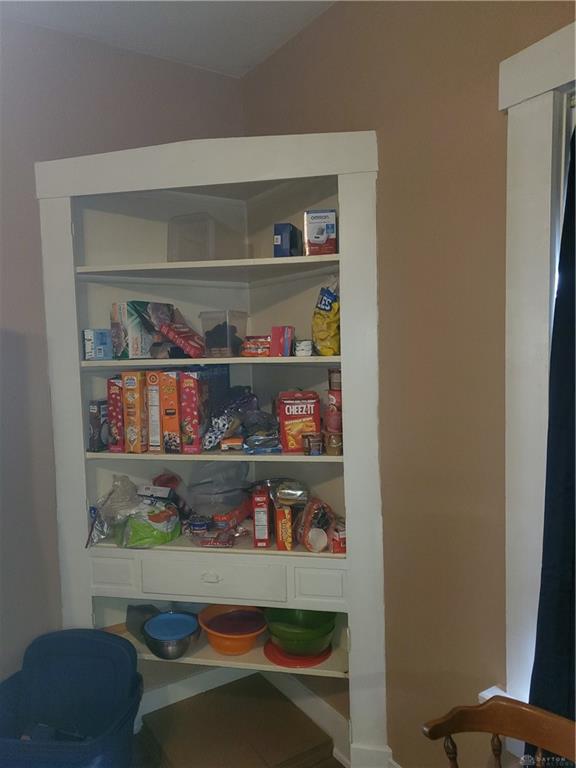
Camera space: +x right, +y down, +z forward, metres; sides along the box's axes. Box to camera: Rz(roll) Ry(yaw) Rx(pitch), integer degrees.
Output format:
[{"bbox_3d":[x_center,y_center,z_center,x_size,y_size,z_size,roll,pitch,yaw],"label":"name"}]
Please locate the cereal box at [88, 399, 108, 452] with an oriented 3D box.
[{"bbox_3d":[-0.743,0.166,2.353,0.048,0.205,0.130,0,5,24],"label":"cereal box"}]

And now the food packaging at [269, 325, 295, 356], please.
[{"bbox_3d":[-0.015,-0.165,2.240,0.058,0.110,0.071,-5,5,-39],"label":"food packaging"}]

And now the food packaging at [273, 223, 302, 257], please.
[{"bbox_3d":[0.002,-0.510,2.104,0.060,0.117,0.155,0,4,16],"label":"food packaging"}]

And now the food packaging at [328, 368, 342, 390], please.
[{"bbox_3d":[0.189,-0.016,2.153,0.075,0.076,0.075,-2,4,0],"label":"food packaging"}]

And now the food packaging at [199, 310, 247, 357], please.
[{"bbox_3d":[-0.259,-0.202,2.353,0.160,0.180,0.115,2,5,40],"label":"food packaging"}]

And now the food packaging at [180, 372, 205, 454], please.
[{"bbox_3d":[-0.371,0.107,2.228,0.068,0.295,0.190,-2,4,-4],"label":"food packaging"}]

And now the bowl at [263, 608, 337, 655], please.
[{"bbox_3d":[0.049,0.986,2.326,0.292,0.125,0.292,-2,4,0],"label":"bowl"}]

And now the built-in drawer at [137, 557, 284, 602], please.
[{"bbox_3d":[-0.263,0.736,2.361,0.578,0.147,0.300,-1,4,11],"label":"built-in drawer"}]

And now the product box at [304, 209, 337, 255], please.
[{"bbox_3d":[0.117,-0.541,2.096,0.106,0.162,0.090,-2,4,-6],"label":"product box"}]

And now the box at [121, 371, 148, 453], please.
[{"bbox_3d":[-0.605,0.108,2.375,0.070,0.320,0.205,-1,4,7],"label":"box"}]

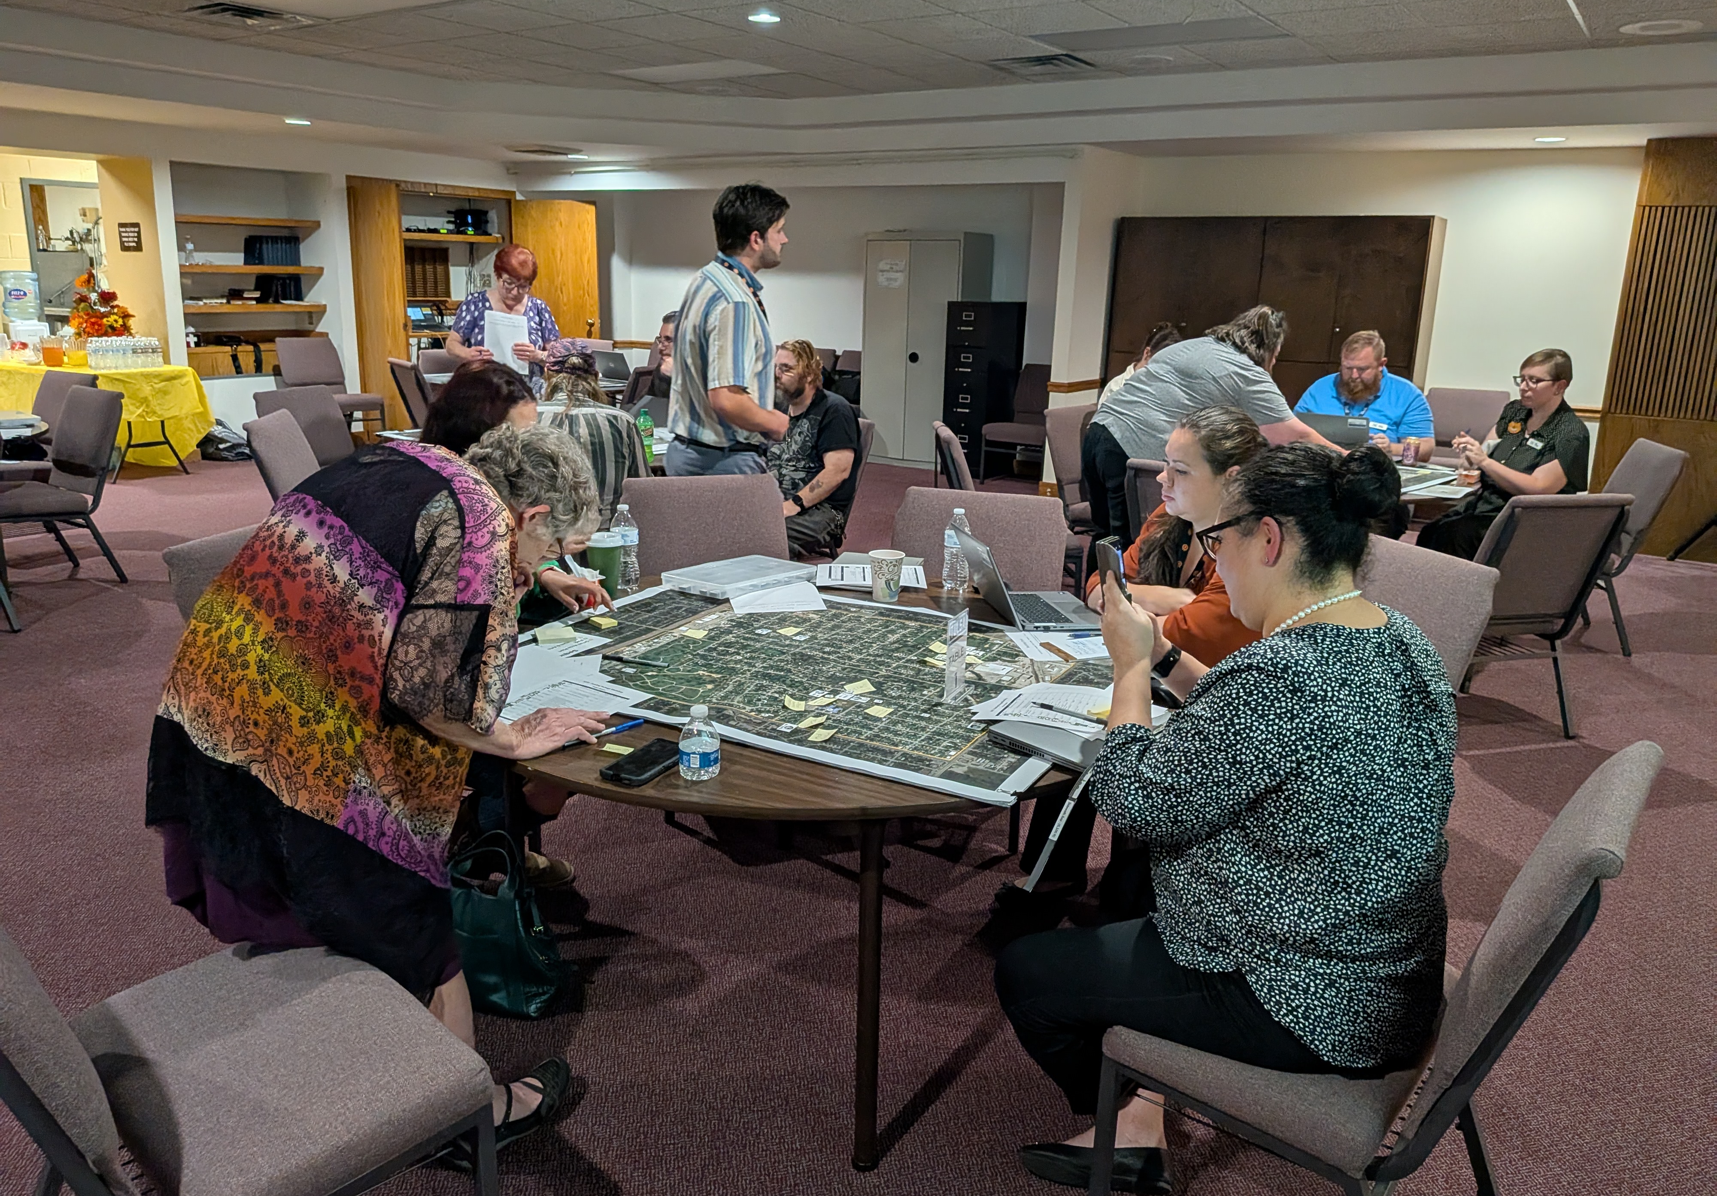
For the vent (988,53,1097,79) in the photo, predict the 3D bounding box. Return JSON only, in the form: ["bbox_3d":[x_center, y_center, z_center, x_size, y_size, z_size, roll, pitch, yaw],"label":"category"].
[{"bbox_3d":[1.064,-3.087,6.886,0.550,0.040,0.550,11,18,32],"label":"vent"}]

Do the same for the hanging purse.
[{"bbox_3d":[-0.768,0.683,2.576,0.230,0.385,0.160,4,16,9],"label":"hanging purse"}]

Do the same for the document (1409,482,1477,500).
[{"bbox_3d":[2.411,-0.440,4.931,0.216,0.003,0.280,14,20,36],"label":"document"}]

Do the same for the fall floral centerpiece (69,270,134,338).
[{"bbox_3d":[-5.493,-2.003,8.599,0.430,0.600,0.430,12,19,32],"label":"fall floral centerpiece"}]

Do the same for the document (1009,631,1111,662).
[{"bbox_3d":[0.514,0.107,2.805,0.280,0.003,0.216,-1,16,-10],"label":"document"}]

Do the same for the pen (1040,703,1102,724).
[{"bbox_3d":[0.386,0.212,2.190,0.150,0.011,0.011,15,20,39],"label":"pen"}]

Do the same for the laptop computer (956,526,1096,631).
[{"bbox_3d":[0.412,-0.059,2.868,0.308,0.201,0.295,-1,16,-10],"label":"laptop computer"}]

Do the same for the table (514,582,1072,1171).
[{"bbox_3d":[-0.114,0.483,2.662,1.528,0.757,1.528,1,16,0],"label":"table"}]

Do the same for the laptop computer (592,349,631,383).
[{"bbox_3d":[-1.596,-1.589,8.050,0.330,0.210,0.300,15,20,40],"label":"laptop computer"}]

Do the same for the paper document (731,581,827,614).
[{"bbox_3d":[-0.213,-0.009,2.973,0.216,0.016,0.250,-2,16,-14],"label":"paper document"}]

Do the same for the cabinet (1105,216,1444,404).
[{"bbox_3d":[2.831,-1.671,8.359,2.030,1.880,0.500,12,19,32],"label":"cabinet"}]

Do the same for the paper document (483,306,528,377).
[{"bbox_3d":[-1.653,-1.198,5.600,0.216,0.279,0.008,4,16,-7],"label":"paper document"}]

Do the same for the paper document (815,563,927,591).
[{"bbox_3d":[0.035,-0.056,3.085,0.280,0.010,0.220,2,15,0],"label":"paper document"}]

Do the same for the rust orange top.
[{"bbox_3d":[0.869,0.061,2.856,0.460,0.540,0.460,-4,17,-19],"label":"rust orange top"}]

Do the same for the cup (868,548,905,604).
[{"bbox_3d":[0.071,-0.052,3.005,0.091,0.116,0.091,2,16,0],"label":"cup"}]

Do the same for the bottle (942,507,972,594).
[{"bbox_3d":[0.259,-0.126,3.114,0.066,0.208,0.066,2,16,0],"label":"bottle"}]

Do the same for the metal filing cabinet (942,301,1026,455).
[{"bbox_3d":[0.995,-1.646,9.378,0.385,1.320,0.630,12,19,32],"label":"metal filing cabinet"}]

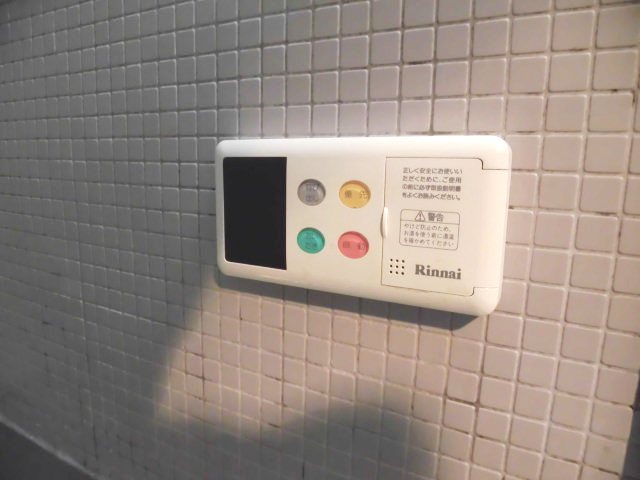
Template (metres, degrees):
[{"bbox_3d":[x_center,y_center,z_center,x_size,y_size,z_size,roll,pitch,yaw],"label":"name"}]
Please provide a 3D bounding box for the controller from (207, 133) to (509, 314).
[{"bbox_3d":[0.014,-0.015,0.286,0.199,0.101,0.021,6,11,28],"label":"controller"}]

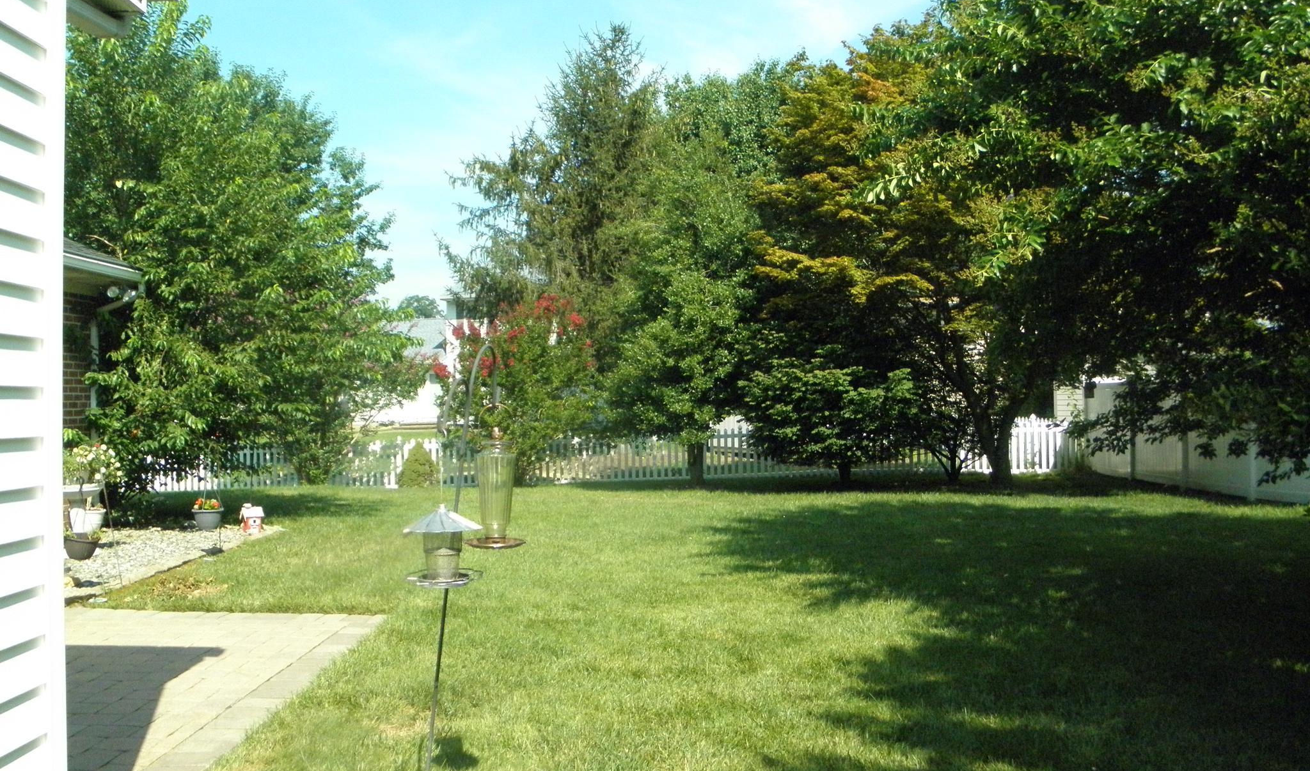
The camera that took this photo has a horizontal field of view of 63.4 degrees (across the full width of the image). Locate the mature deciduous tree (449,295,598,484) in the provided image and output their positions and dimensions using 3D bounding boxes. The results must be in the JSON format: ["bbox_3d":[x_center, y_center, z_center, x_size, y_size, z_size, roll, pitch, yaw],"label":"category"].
[{"bbox_3d":[-2.420,0.081,19.500,2.750,3.500,2.600,0,-1,0],"label":"mature deciduous tree"}]

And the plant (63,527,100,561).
[{"bbox_3d":[-4.605,1.272,8.500,0.315,0.265,0.315,0,-1,0],"label":"plant"}]

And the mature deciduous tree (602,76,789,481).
[{"bbox_3d":[0.786,-2.043,19.600,3.450,7.710,3.400,0,-1,0],"label":"mature deciduous tree"}]

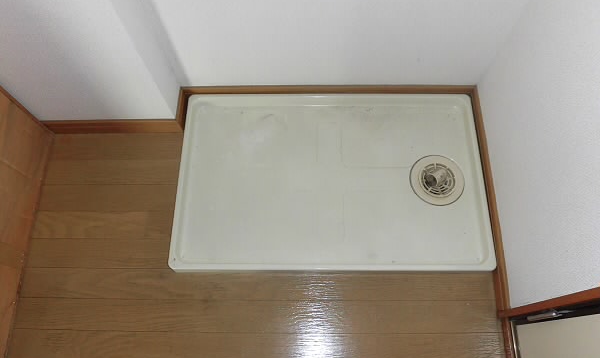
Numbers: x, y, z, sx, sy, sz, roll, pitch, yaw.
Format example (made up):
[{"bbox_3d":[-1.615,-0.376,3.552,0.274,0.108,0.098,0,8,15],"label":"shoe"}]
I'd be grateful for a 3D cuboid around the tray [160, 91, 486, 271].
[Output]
[{"bbox_3d":[0.081,0.002,1.124,0.799,0.062,0.492,0,69,1],"label":"tray"}]

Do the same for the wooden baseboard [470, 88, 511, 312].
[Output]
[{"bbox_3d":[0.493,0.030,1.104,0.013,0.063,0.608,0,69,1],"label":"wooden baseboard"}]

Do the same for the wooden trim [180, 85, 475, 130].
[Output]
[{"bbox_3d":[0.081,-0.198,1.200,0.835,0.063,0.122,0,69,1],"label":"wooden trim"}]

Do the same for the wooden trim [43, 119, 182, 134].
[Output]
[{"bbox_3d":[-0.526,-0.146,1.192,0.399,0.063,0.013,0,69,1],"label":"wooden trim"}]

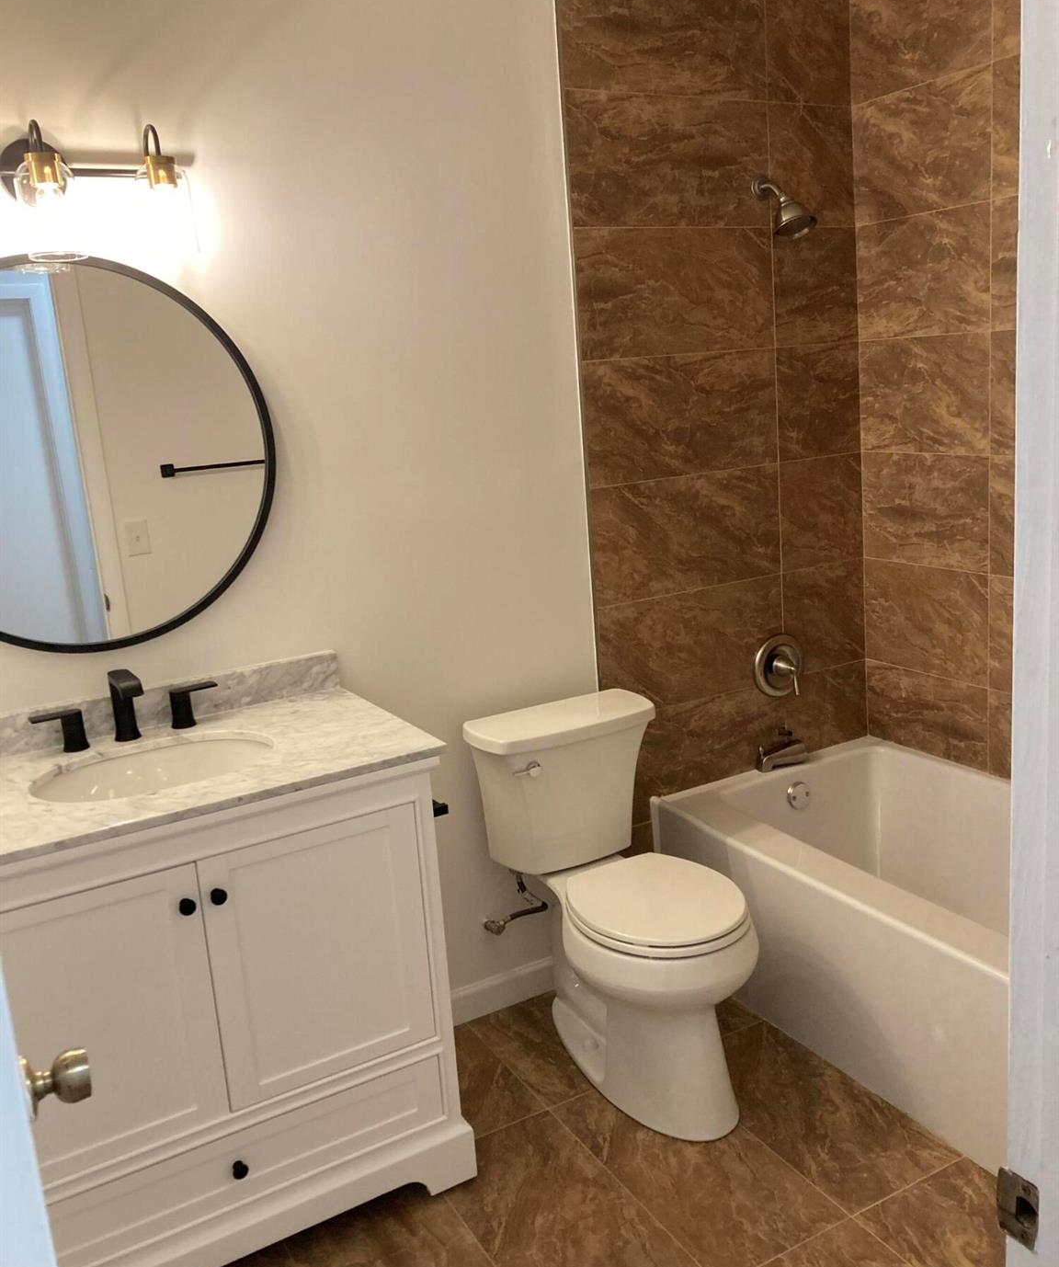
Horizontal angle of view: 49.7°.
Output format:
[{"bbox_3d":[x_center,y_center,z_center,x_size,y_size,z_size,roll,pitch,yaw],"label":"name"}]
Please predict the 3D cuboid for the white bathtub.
[{"bbox_3d":[1.055,0.704,2.624,0.780,0.444,1.535,-11,14,-27],"label":"white bathtub"}]

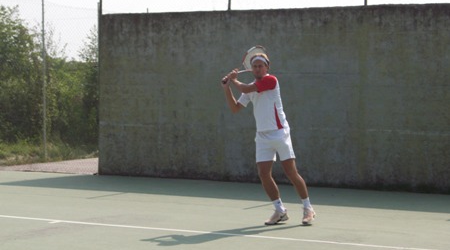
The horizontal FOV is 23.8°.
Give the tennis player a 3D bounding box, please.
[{"bbox_3d":[0.461,0.148,11.300,0.760,1.810,0.720,-1,2,-42],"label":"tennis player"}]

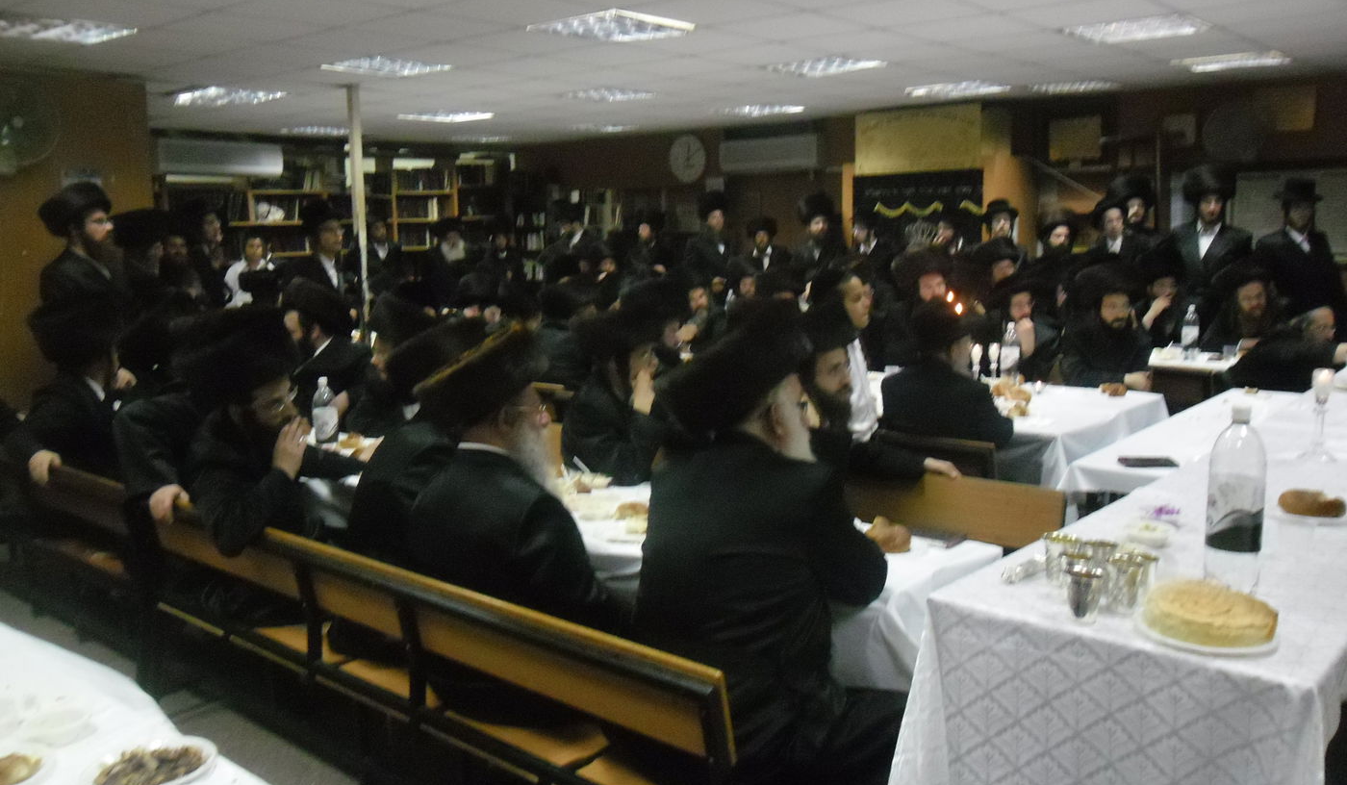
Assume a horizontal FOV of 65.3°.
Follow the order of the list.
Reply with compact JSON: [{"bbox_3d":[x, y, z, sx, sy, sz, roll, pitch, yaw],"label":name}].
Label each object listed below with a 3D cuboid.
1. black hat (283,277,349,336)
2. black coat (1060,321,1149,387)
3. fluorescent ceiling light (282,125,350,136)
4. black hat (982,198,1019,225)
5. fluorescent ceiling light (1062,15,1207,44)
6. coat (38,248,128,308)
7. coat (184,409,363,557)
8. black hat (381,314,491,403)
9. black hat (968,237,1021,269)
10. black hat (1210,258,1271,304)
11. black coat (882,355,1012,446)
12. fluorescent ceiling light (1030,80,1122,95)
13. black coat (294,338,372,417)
[{"bbox_3d":[-1.615,-0.388,4.750,0.350,0.160,0.340,24,8,-7],"label":"black hat"},{"bbox_3d":[2.138,-0.154,5.200,0.500,0.500,0.400,-4,10,-17],"label":"black coat"},{"bbox_3d":[-3.283,-2.439,9.800,0.600,0.080,0.600,7,12,40],"label":"fluorescent ceiling light"},{"bbox_3d":[2.601,-1.439,8.350,0.310,0.150,0.330,2,5,14],"label":"black hat"},{"bbox_3d":[2.294,-1.809,5.198,0.580,0.070,0.580,7,13,40],"label":"fluorescent ceiling light"},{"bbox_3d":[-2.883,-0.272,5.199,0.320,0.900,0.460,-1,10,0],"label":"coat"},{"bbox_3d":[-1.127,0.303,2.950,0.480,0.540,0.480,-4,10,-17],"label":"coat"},{"bbox_3d":[-0.630,-0.085,2.880,0.350,0.160,0.340,-39,28,-26],"label":"black hat"},{"bbox_3d":[1.897,-0.823,6.200,0.300,0.170,0.330,-8,12,-37],"label":"black hat"},{"bbox_3d":[3.128,-0.619,5.800,0.340,0.200,0.350,-4,10,-17],"label":"black hat"},{"bbox_3d":[0.994,0.138,3.837,0.480,0.600,0.400,8,13,41],"label":"black coat"},{"bbox_3d":[2.943,-2.228,7.682,0.600,0.080,0.600,7,12,40],"label":"fluorescent ceiling light"},{"bbox_3d":[-1.647,0.003,5.100,0.380,0.580,0.470,-6,11,-29],"label":"black coat"}]

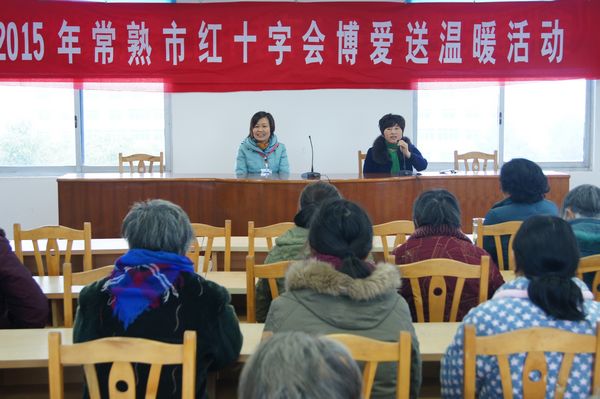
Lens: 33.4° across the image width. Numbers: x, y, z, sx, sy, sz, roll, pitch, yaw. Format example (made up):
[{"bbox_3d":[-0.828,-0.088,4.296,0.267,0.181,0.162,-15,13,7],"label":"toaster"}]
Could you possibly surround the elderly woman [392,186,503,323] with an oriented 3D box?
[{"bbox_3d":[0.637,0.535,4.344,0.500,1.192,0.680,0,5,-1],"label":"elderly woman"}]

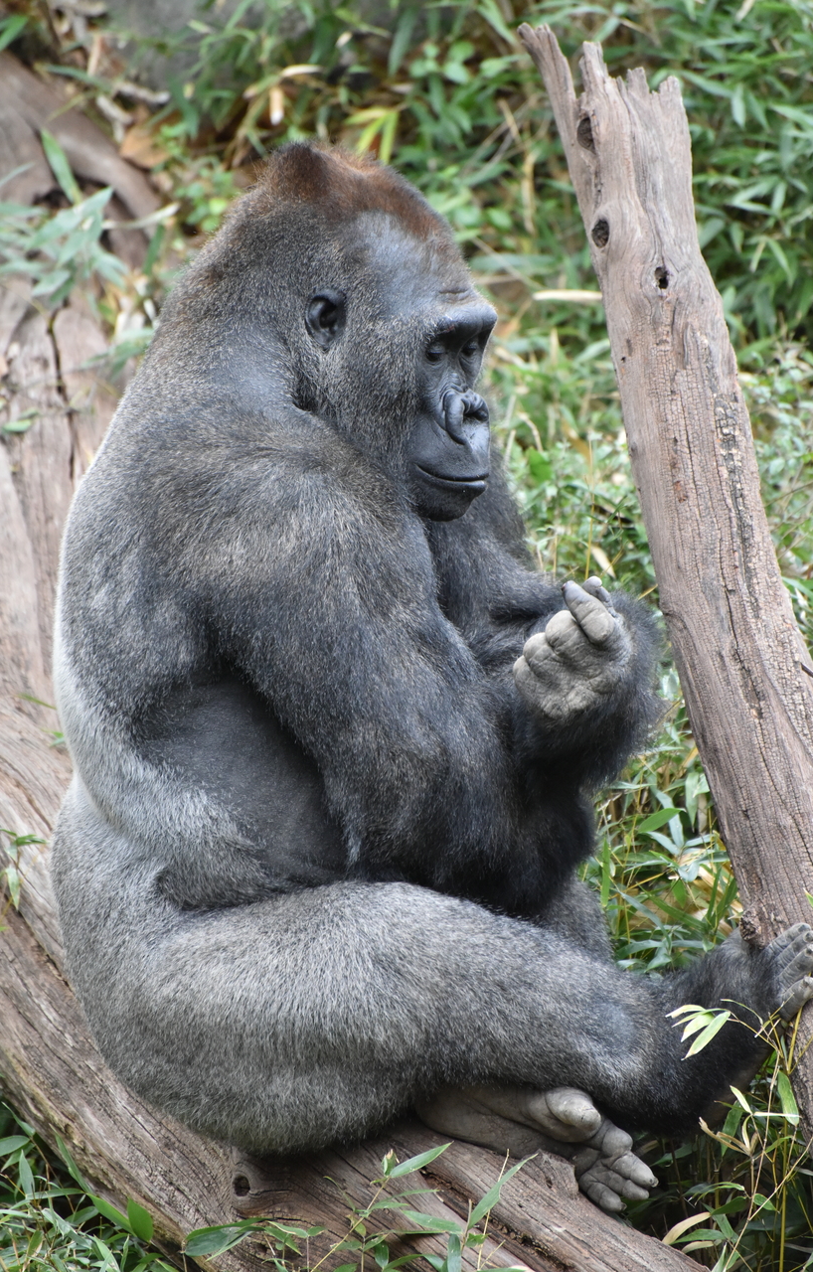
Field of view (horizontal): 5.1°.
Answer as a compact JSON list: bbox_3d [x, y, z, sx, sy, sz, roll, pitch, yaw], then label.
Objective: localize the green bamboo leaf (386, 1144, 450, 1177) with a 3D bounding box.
[{"bbox_3d":[0.011,0.528,9.250,0.072,0.016,0.008,-30,-34,9],"label":"green bamboo leaf"}]

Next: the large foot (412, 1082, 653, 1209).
[{"bbox_3d":[0.132,0.523,9.450,0.275,0.110,0.100,23,17,9],"label":"large foot"}]

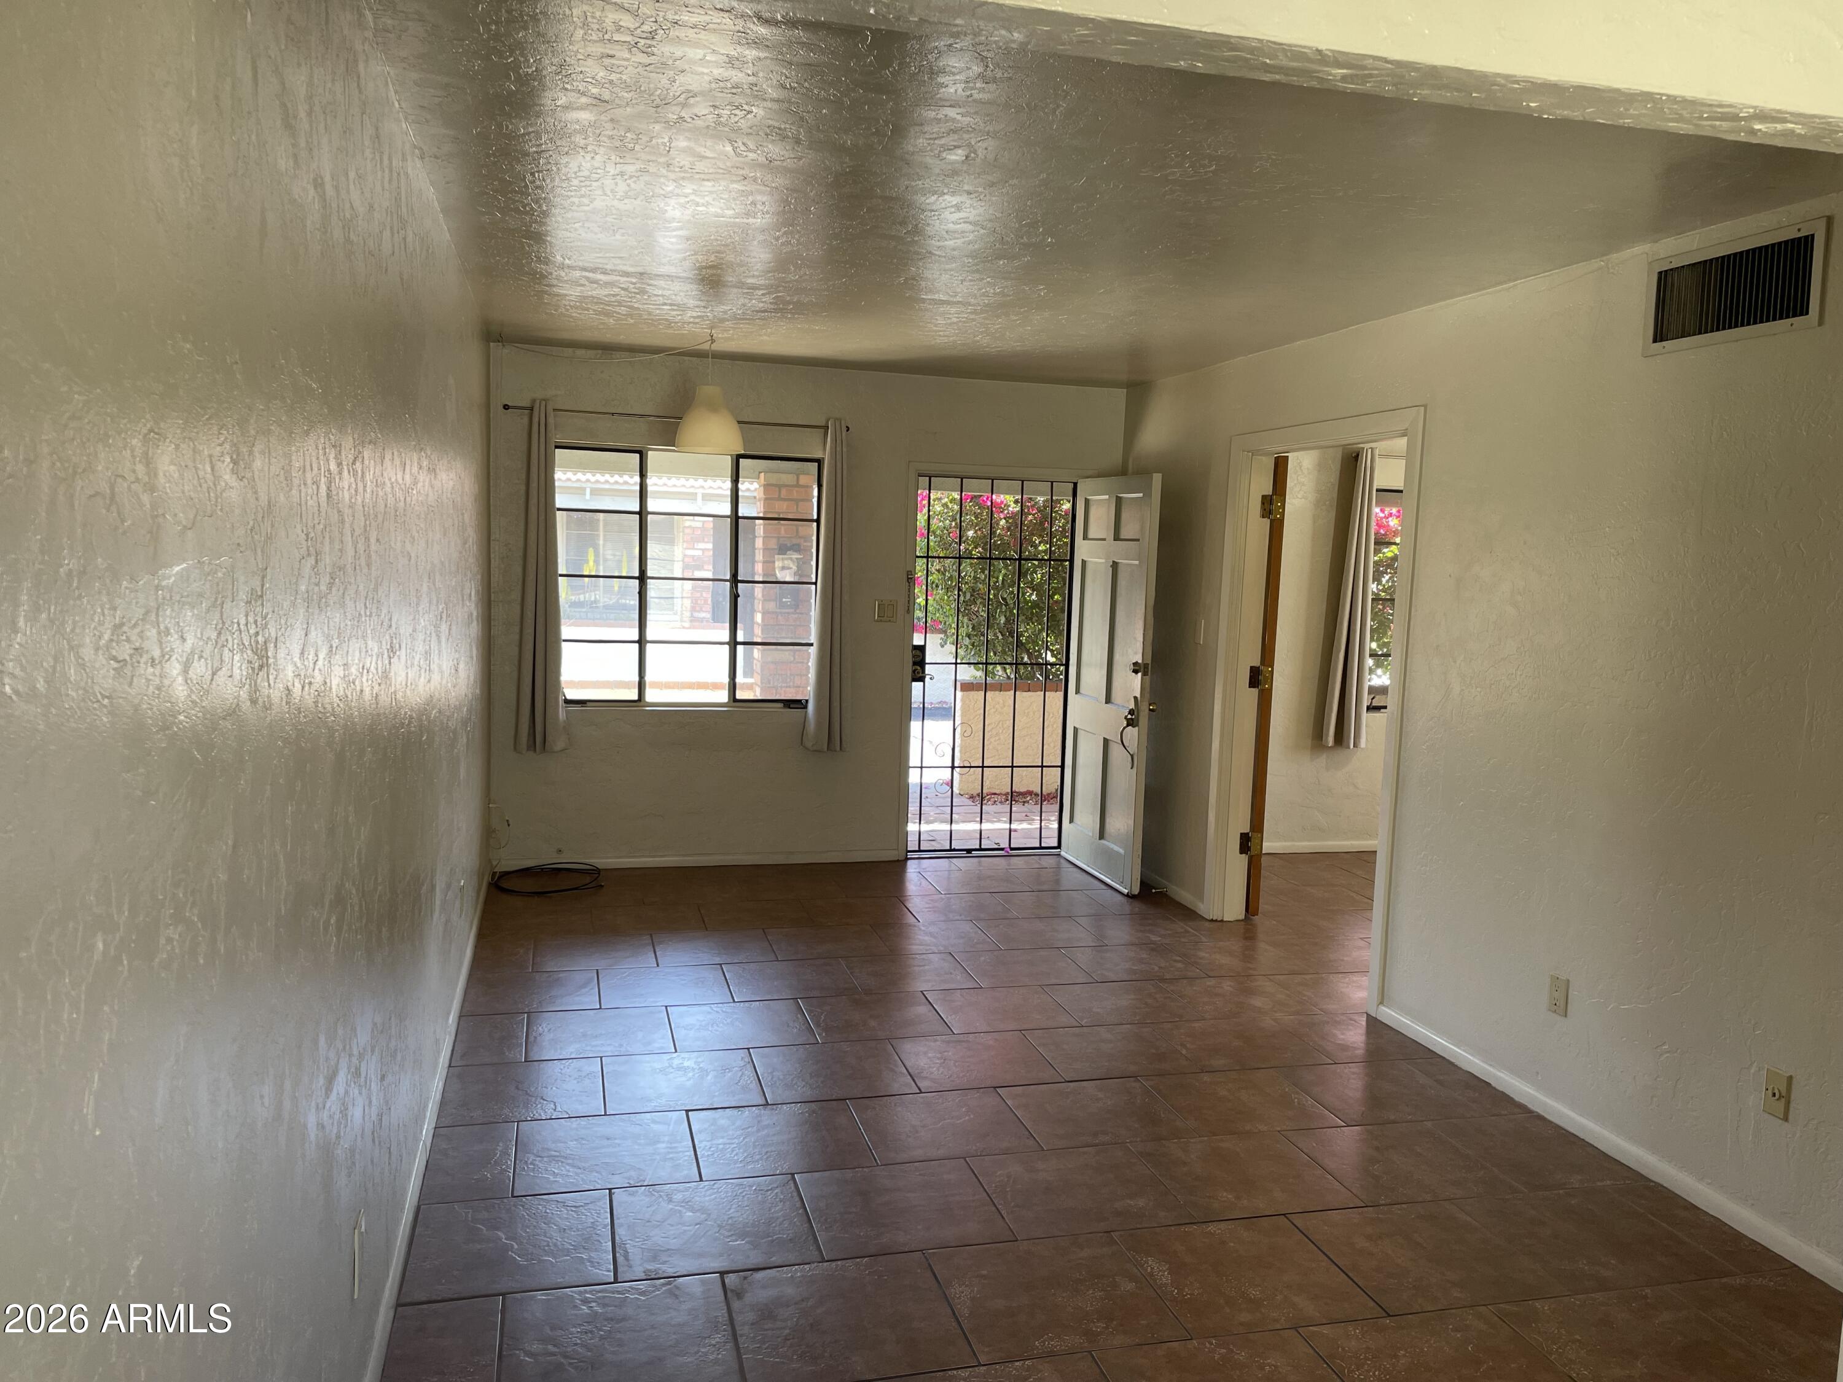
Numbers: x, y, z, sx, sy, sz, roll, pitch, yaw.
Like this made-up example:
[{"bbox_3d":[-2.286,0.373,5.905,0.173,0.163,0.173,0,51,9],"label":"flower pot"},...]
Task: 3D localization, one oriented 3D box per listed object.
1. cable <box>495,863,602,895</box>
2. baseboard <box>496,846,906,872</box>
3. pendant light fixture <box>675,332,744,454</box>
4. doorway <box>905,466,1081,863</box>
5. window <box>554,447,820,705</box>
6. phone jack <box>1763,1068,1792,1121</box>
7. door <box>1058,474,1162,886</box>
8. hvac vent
[{"bbox_3d":[-1.743,0.881,6.463,0.496,0.040,0.520,0,6,-15],"label":"cable"},{"bbox_3d":[-1.087,0.848,6.942,2.040,0.058,0.016,0,6,-15],"label":"baseboard"},{"bbox_3d":[-0.886,-1.253,5.816,0.287,0.507,0.287,0,6,-15],"label":"pendant light fixture"},{"bbox_3d":[0.359,-0.108,7.268,0.864,1.976,0.130,0,6,-15],"label":"doorway"},{"bbox_3d":[-1.137,-0.545,6.833,1.319,1.246,0.120,0,6,-15],"label":"window"},{"bbox_3d":[2.052,0.968,3.325,0.013,0.114,0.072,0,6,-15],"label":"phone jack"},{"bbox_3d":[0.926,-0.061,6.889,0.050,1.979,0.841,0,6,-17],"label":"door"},{"bbox_3d":[2.027,-0.998,3.470,0.024,0.250,0.544,0,6,-15],"label":"hvac vent"}]

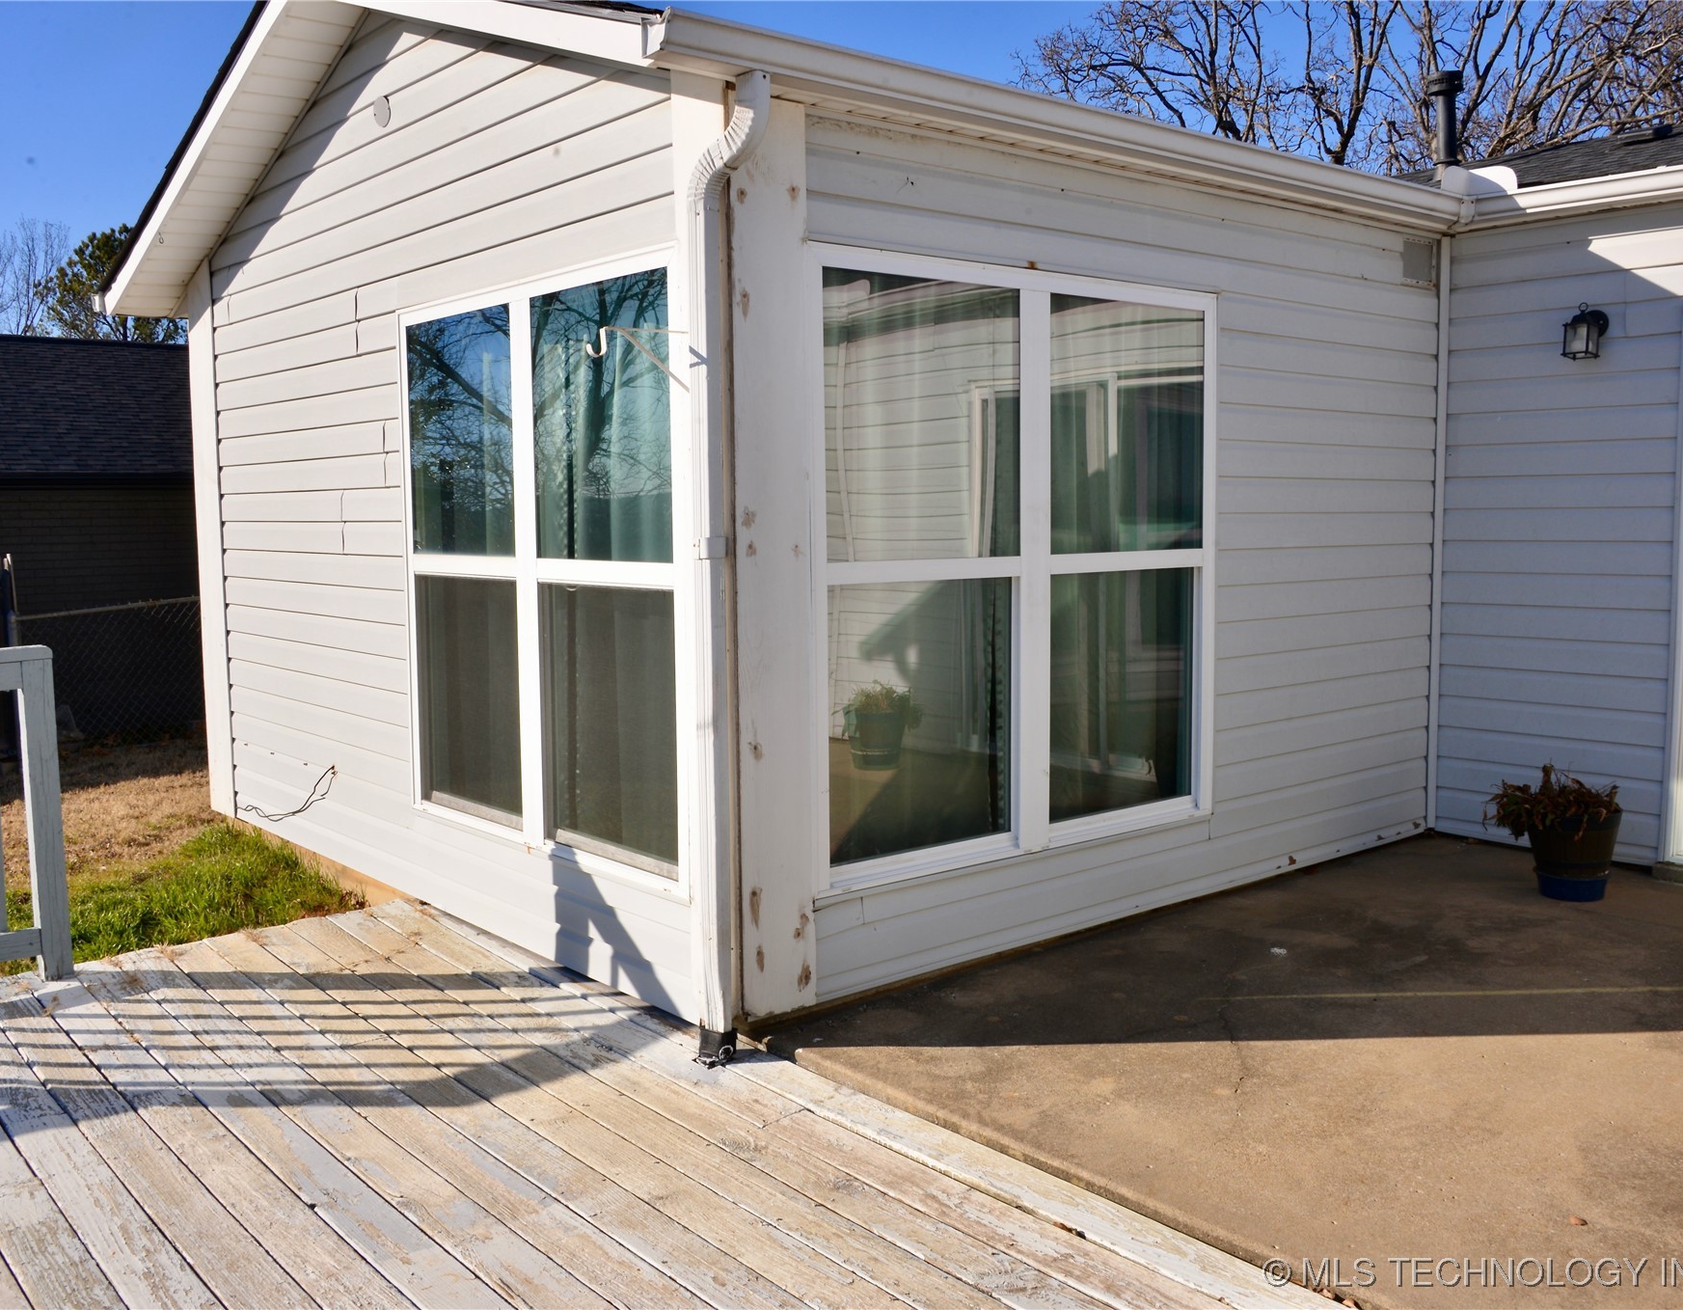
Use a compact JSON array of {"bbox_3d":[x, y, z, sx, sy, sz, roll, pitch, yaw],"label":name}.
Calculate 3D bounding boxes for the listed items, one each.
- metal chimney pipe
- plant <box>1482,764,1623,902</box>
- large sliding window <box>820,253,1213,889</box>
[{"bbox_3d":[3.327,-2.928,8.424,0.190,0.570,0.190,2,6,21],"label":"metal chimney pipe"},{"bbox_3d":[2.543,0.618,5.451,0.450,0.470,0.400,2,6,26],"label":"plant"},{"bbox_3d":[0.597,-0.277,4.715,1.790,1.770,0.100,-5,7,-41],"label":"large sliding window"}]

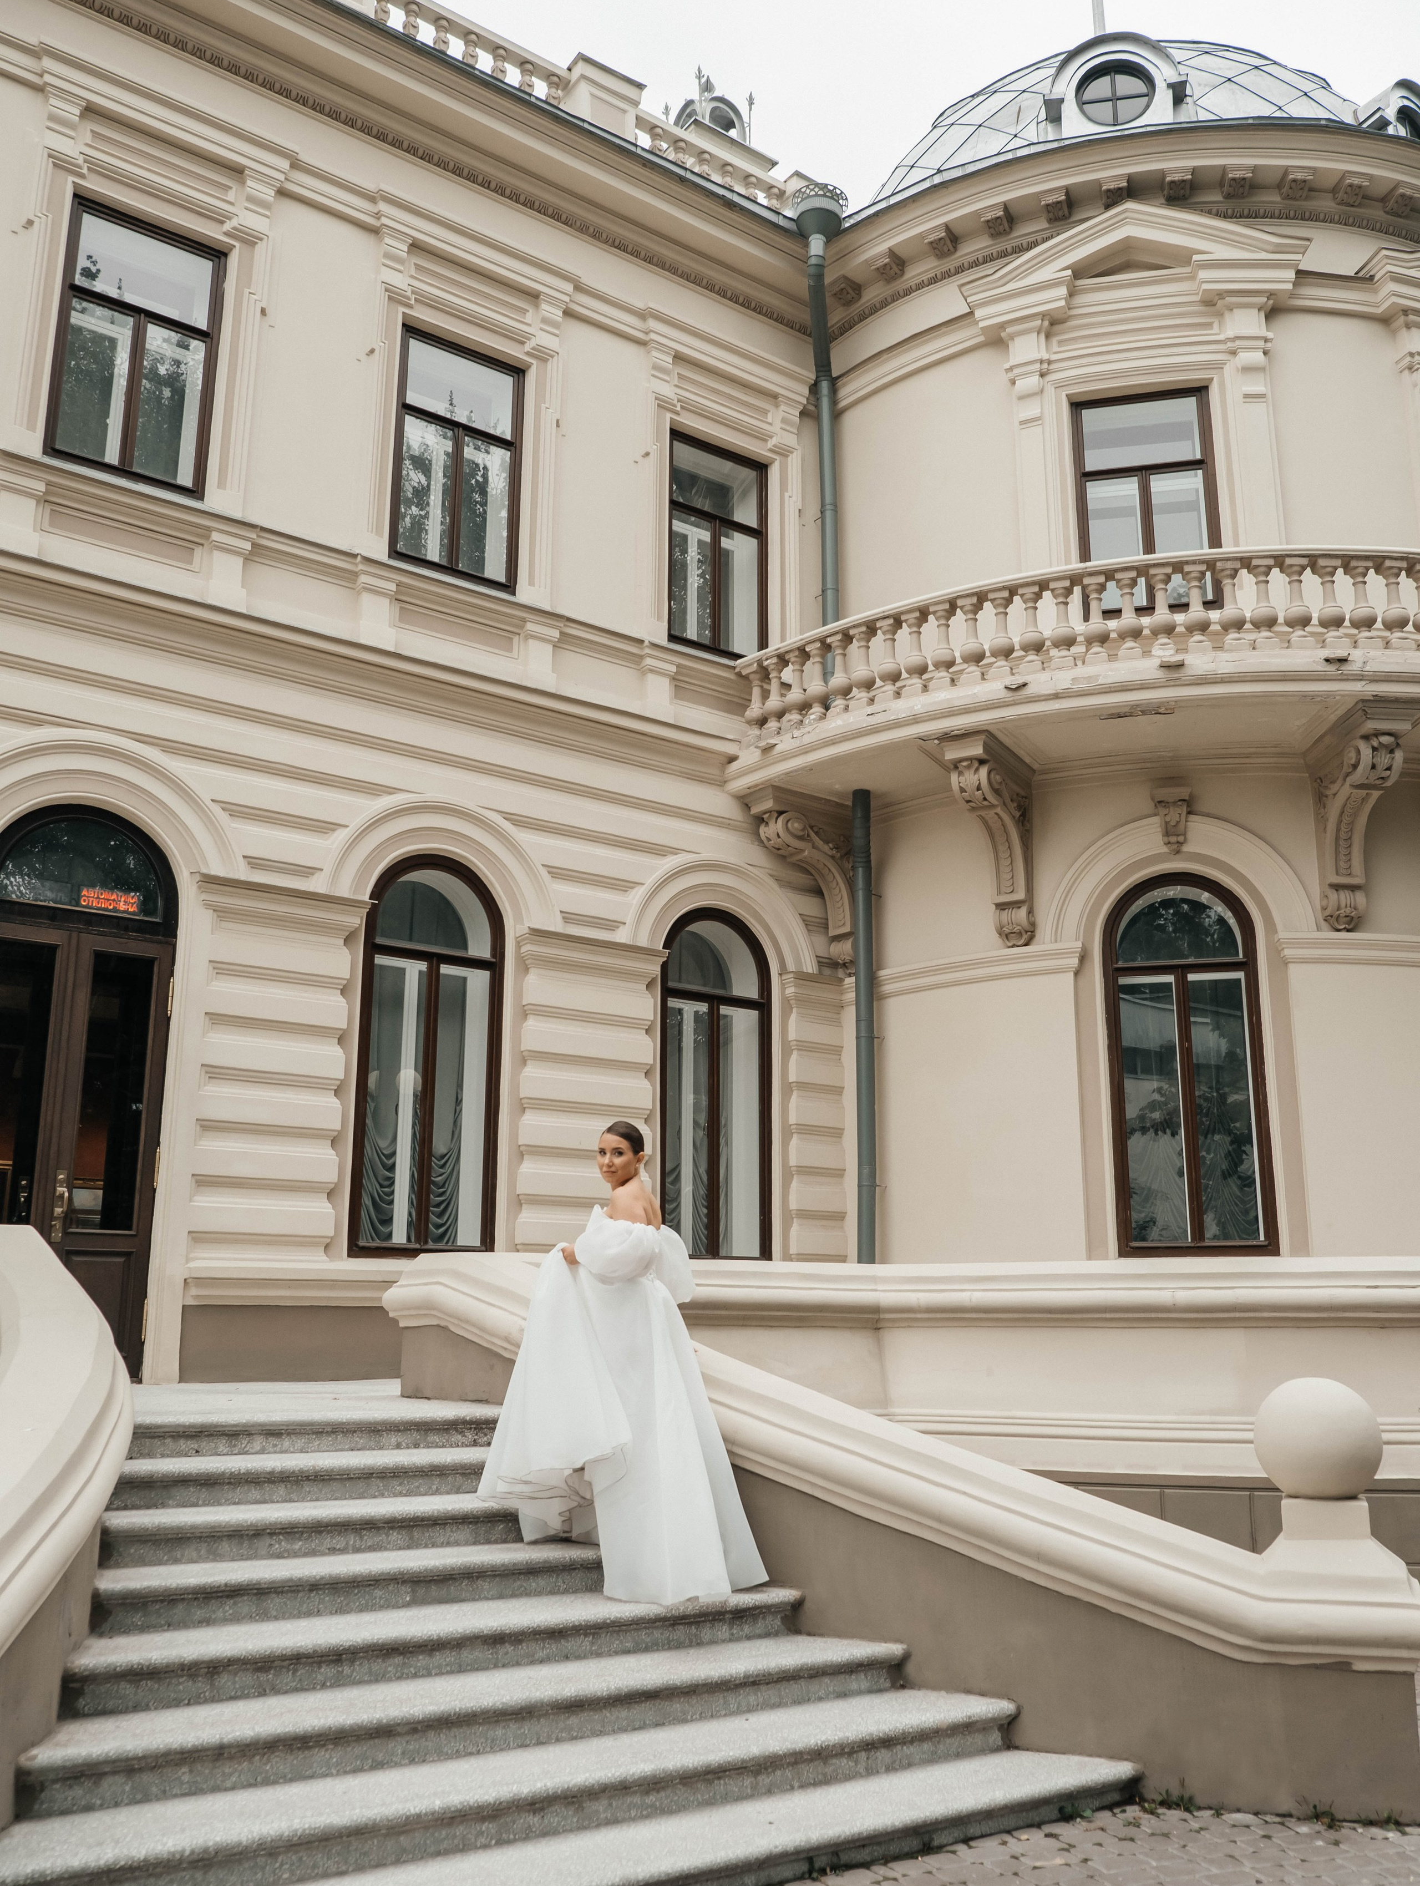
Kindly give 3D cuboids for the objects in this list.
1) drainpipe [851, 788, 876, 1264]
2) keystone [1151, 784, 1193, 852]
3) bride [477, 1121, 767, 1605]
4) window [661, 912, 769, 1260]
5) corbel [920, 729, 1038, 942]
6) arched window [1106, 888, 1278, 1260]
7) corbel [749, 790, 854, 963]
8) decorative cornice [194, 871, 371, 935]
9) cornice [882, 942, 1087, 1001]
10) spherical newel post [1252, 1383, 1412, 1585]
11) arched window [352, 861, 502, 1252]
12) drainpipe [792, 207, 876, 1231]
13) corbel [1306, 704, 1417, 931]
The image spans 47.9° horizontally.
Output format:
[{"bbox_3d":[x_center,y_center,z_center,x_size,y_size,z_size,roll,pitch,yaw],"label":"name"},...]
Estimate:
[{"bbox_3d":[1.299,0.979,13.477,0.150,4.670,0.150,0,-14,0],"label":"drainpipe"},{"bbox_3d":[3.490,-0.939,12.069,0.269,0.484,0.240,-3,-14,14],"label":"keystone"},{"bbox_3d":[-0.297,1.530,6.009,0.900,1.690,0.880,-11,-18,39],"label":"bride"},{"bbox_3d":[0.063,1.127,12.792,1.091,2.860,0.150,10,-16,-35],"label":"window"},{"bbox_3d":[2.181,-0.803,12.735,0.460,1.470,1.080,-8,-16,30],"label":"corbel"},{"bbox_3d":[3.746,0.918,12.569,1.170,3.040,0.160,-3,-14,12],"label":"arched window"},{"bbox_3d":[0.841,-0.527,13.896,1.080,1.470,0.460,10,-17,-36],"label":"corbel"},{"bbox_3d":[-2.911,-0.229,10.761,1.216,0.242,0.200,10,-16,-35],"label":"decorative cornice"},{"bbox_3d":[2.102,0.233,12.646,1.883,0.211,0.244,-10,-17,39],"label":"cornice"},{"bbox_3d":[2.077,1.801,5.393,0.460,0.645,0.460,-3,-14,13],"label":"spherical newel post"},{"bbox_3d":[-1.961,0.787,11.372,1.095,2.886,0.150,10,-16,-35],"label":"arched window"},{"bbox_3d":[1.022,-1.826,13.538,0.620,10.193,1.000,-1,-13,7],"label":"drainpipe"},{"bbox_3d":[5.008,-0.939,12.123,0.460,1.470,1.080,2,-14,-5],"label":"corbel"}]

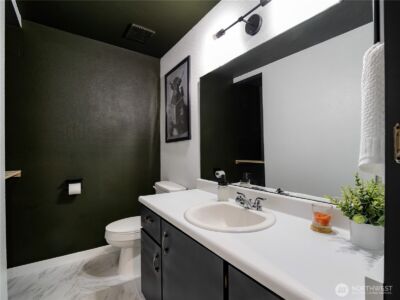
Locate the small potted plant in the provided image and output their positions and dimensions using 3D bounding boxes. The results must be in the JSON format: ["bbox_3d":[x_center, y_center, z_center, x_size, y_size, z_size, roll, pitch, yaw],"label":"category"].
[{"bbox_3d":[0.702,0.258,0.763,0.240,0.290,0.260,0,0,-35],"label":"small potted plant"}]

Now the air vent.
[{"bbox_3d":[-0.677,-1.278,2.071,0.250,0.030,0.280,0,0,-35],"label":"air vent"}]

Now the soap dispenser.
[{"bbox_3d":[0.186,0.293,1.480,0.085,0.220,0.078,0,0,-35],"label":"soap dispenser"}]

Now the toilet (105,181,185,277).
[{"bbox_3d":[-0.582,0.798,1.998,0.755,0.740,0.450,0,0,-35],"label":"toilet"}]

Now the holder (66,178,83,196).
[{"bbox_3d":[-1.386,0.408,2.040,0.140,0.165,0.115,0,0,-35],"label":"holder"}]

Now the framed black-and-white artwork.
[{"bbox_3d":[-0.292,-0.555,2.239,0.022,0.900,0.610,0,0,-35],"label":"framed black-and-white artwork"}]

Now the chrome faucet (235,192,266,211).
[{"bbox_3d":[0.328,0.345,1.247,0.120,0.085,0.200,0,0,-35],"label":"chrome faucet"}]

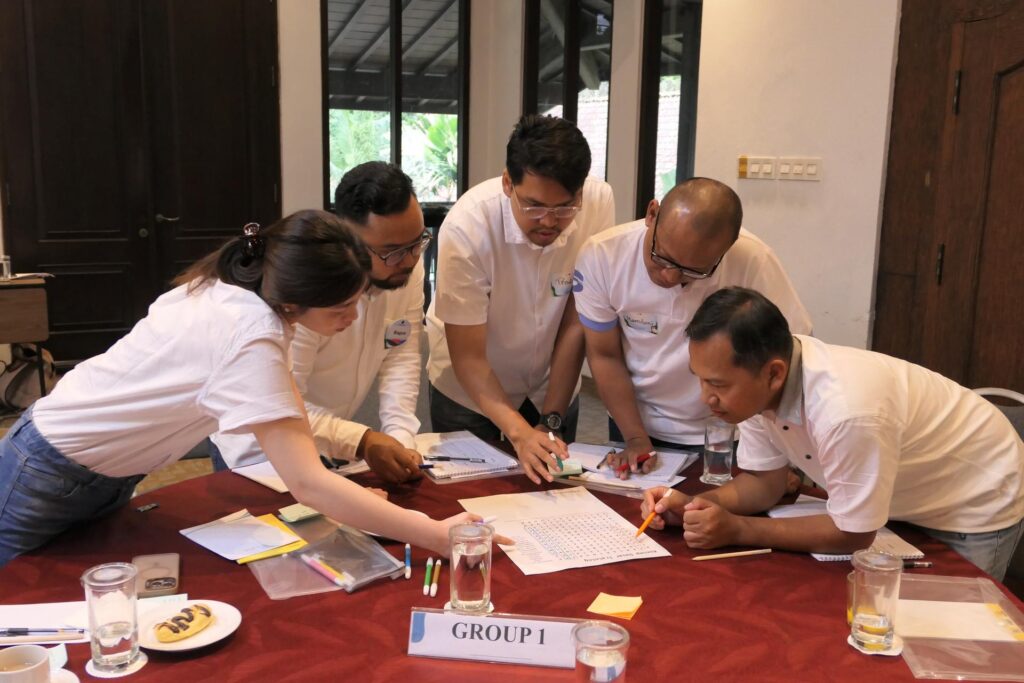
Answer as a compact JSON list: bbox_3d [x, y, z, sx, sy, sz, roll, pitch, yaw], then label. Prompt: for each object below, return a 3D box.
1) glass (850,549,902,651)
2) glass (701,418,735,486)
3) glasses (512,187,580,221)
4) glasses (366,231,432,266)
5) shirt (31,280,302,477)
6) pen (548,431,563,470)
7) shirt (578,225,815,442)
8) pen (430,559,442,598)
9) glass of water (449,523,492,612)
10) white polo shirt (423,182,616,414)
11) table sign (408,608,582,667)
[{"bbox_3d":[0.569,0.404,1.554,0.076,0.137,0.076,1,11,0],"label":"glass"},{"bbox_3d":[0.487,0.257,2.335,0.075,0.136,0.075,1,10,0],"label":"glass"},{"bbox_3d":[0.084,-0.339,2.273,0.140,0.046,0.145,0,43,-3],"label":"glasses"},{"bbox_3d":[-0.269,-0.224,2.227,0.140,0.046,0.145,-23,41,-31],"label":"glasses"},{"bbox_3d":[-0.692,0.096,2.030,0.520,0.330,0.420,-34,6,11],"label":"shirt"},{"bbox_3d":[0.102,0.254,2.300,0.012,0.012,0.132,-2,45,-16],"label":"pen"},{"bbox_3d":[0.443,-0.022,2.430,0.550,0.640,0.330,3,37,8],"label":"shirt"},{"bbox_3d":[-0.133,0.416,1.750,0.011,0.011,0.155,1,10,-1],"label":"pen"},{"bbox_3d":[-0.068,0.371,1.644,0.075,0.136,0.075,1,10,0],"label":"glass of water"},{"bbox_3d":[0.021,-0.116,2.500,0.480,0.660,0.320,-1,36,-12],"label":"white polo shirt"},{"bbox_3d":[-0.004,0.439,1.491,0.297,0.068,0.055,3,11,7],"label":"table sign"}]

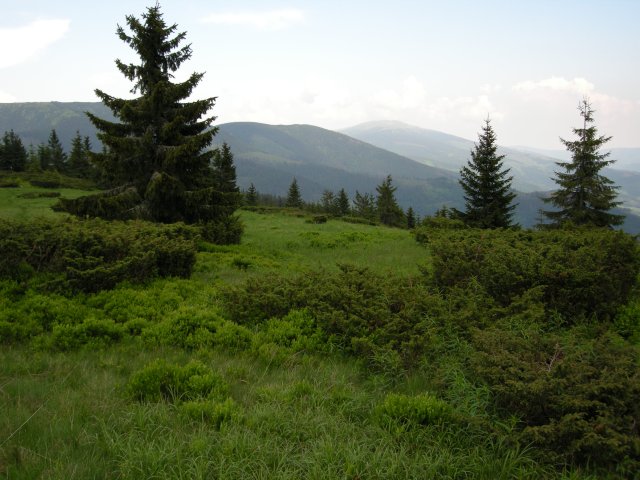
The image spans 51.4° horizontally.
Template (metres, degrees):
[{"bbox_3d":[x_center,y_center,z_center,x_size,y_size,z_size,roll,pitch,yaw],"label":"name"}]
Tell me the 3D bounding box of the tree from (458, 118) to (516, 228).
[{"bbox_3d":[8.077,-3.029,32.000,2.840,5.530,2.840,0,6,0],"label":"tree"}]

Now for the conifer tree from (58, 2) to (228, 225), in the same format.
[{"bbox_3d":[-4.778,-3.346,18.224,4.654,5.985,4.600,0,7,0],"label":"conifer tree"}]

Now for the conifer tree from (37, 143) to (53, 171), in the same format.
[{"bbox_3d":[-23.823,-7.174,57.555,1.384,2.488,1.384,0,7,0],"label":"conifer tree"}]

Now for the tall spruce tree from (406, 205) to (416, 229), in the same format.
[{"bbox_3d":[8.936,-2.148,65.000,0.980,2.250,0.980,0,6,0],"label":"tall spruce tree"}]

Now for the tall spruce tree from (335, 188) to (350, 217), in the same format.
[{"bbox_3d":[2.648,-4.169,75.000,1.580,3.270,1.580,0,6,0],"label":"tall spruce tree"}]

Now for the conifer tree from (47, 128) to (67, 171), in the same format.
[{"bbox_3d":[-31.550,-10.637,80.000,2.400,5.530,2.400,0,6,0],"label":"conifer tree"}]

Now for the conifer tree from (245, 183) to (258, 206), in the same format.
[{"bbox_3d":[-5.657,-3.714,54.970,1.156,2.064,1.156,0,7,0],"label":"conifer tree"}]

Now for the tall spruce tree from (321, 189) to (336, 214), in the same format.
[{"bbox_3d":[0.983,-4.280,77.000,1.850,3.120,1.850,0,6,0],"label":"tall spruce tree"}]

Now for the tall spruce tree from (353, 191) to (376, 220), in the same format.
[{"bbox_3d":[4.747,-3.627,71.000,2.560,3.310,2.560,0,6,0],"label":"tall spruce tree"}]

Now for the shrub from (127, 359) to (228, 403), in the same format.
[{"bbox_3d":[-0.997,0.962,4.658,0.714,0.250,0.520,0,7,0],"label":"shrub"}]

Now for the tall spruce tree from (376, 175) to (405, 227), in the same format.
[{"bbox_3d":[4.557,-2.545,43.022,1.810,3.363,1.810,0,7,0],"label":"tall spruce tree"}]

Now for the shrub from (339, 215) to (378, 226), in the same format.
[{"bbox_3d":[2.384,-1.176,40.172,2.293,0.727,1.800,0,7,0],"label":"shrub"}]

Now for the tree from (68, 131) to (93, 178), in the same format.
[{"bbox_3d":[-19.986,-7.126,55.545,2.003,3.973,2.003,0,7,0],"label":"tree"}]

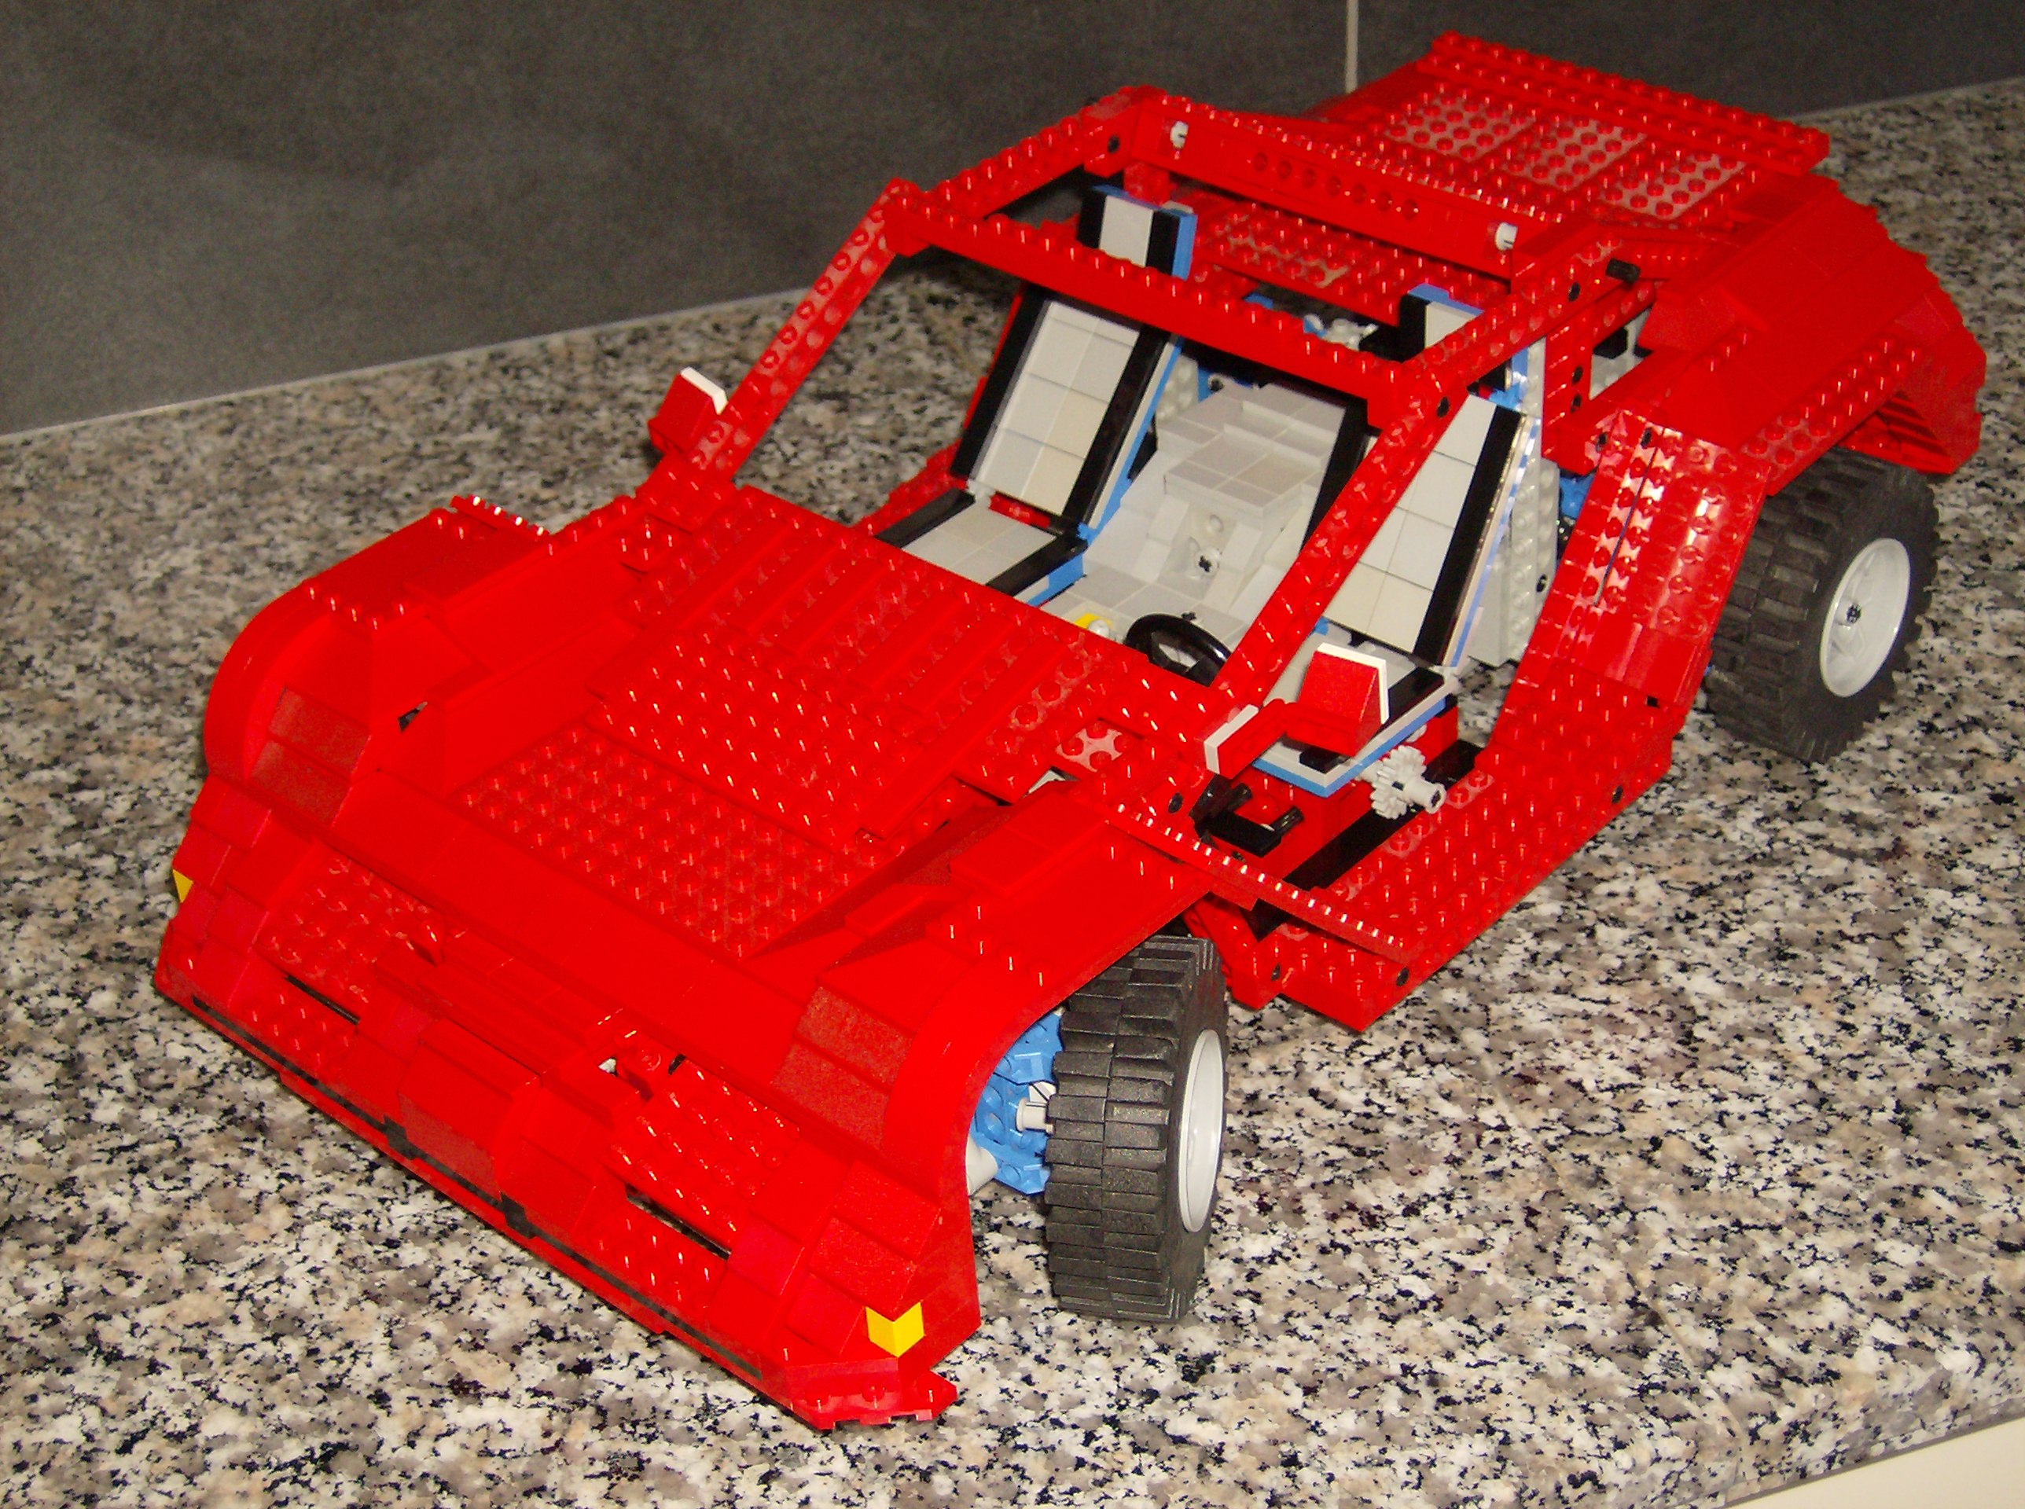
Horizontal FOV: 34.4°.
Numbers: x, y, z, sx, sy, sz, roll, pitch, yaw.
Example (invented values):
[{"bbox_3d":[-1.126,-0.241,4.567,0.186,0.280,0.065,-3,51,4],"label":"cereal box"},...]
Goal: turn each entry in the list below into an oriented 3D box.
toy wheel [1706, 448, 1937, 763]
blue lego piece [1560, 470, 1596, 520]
[{"bbox_3d":[0.220,-0.040,0.887,0.024,0.081,0.081,25,45,35],"label":"toy wheel"},{"bbox_3d":[0.149,-0.068,0.861,0.016,0.016,0.014,25,45,35],"label":"blue lego piece"}]

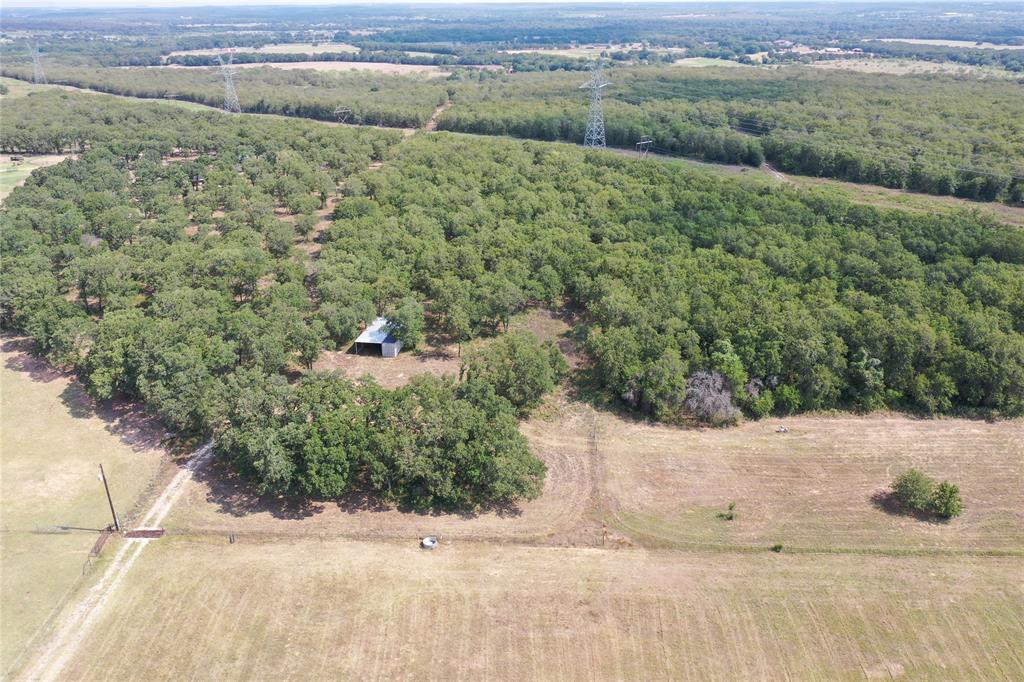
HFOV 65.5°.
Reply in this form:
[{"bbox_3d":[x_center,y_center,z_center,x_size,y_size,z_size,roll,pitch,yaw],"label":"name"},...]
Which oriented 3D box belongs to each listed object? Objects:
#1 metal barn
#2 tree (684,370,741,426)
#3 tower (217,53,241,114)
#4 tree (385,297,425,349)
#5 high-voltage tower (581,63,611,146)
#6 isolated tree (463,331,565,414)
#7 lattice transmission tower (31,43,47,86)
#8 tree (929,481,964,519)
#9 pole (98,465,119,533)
[{"bbox_3d":[-24.265,-0.756,156.467,8.000,2.900,12.400,5,24,12],"label":"metal barn"},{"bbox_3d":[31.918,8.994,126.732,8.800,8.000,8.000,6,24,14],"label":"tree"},{"bbox_3d":[-170.962,-157.943,481.030,7.500,38.500,21.000,21,31,41],"label":"tower"},{"bbox_3d":[-20.870,-3.592,154.556,8.000,9.600,8.000,-3,23,-8],"label":"tree"},{"bbox_3d":[38.110,-107.662,360.448,7.500,39.500,21.000,21,31,41],"label":"high-voltage tower"},{"bbox_3d":[0.578,5.198,131.365,17.000,11.500,15.000,0,23,0],"label":"isolated tree"},{"bbox_3d":[-388.900,-229.229,649.716,7.500,38.500,21.000,21,31,41],"label":"lattice transmission tower"},{"bbox_3d":[56.594,20.645,103.694,4.500,4.500,4.300,14,27,30],"label":"tree"},{"bbox_3d":[-50.465,19.684,99.814,0.600,9.800,0.450,0,23,0],"label":"pole"}]

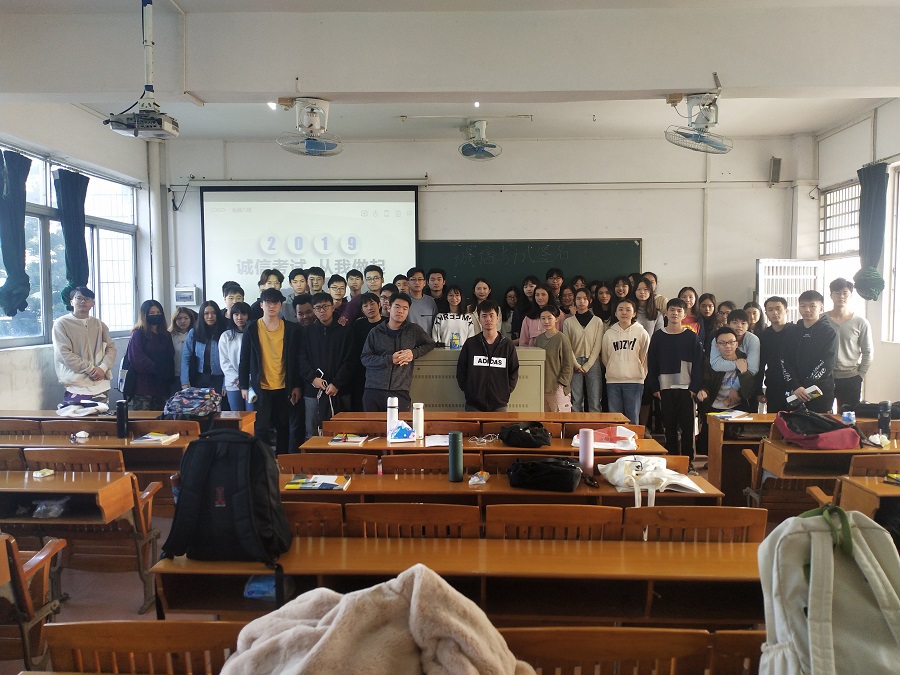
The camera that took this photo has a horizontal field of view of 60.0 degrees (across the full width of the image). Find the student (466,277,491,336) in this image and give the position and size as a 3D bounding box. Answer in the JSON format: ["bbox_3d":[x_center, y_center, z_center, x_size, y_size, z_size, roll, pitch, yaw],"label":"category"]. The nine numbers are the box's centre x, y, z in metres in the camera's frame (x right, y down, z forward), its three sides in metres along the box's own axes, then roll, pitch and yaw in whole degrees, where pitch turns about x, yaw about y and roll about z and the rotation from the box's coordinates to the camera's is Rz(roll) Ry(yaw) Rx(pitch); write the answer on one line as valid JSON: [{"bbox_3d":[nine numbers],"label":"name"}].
[{"bbox_3d":[0.348,0.212,8.414,0.430,1.704,0.280,0,3,2],"label":"student"}]

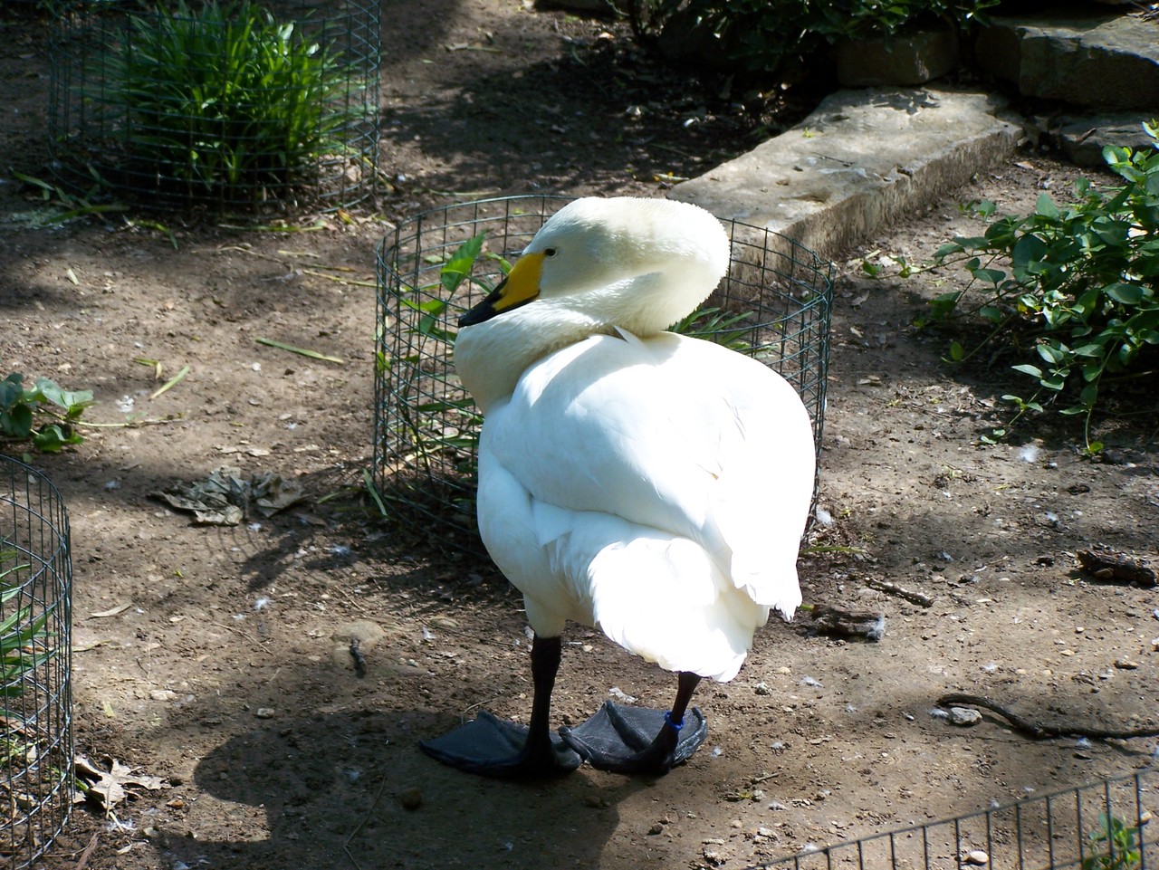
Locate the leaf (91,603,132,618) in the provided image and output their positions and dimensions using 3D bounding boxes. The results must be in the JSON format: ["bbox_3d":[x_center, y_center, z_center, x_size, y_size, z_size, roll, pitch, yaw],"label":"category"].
[{"bbox_3d":[-0.531,0.195,4.453,0.016,0.010,0.058,20,26,39],"label":"leaf"}]

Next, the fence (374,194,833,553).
[{"bbox_3d":[0.026,-0.062,4.768,0.550,0.310,0.550,3,20,0],"label":"fence"}]

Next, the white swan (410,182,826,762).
[{"bbox_3d":[0.050,0.073,4.101,0.355,0.540,0.670,-5,21,-22],"label":"white swan"}]

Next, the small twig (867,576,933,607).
[{"bbox_3d":[0.376,0.182,4.628,0.092,0.013,0.015,18,25,36],"label":"small twig"}]

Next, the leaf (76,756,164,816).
[{"bbox_3d":[-0.468,0.358,3.981,0.095,0.030,0.080,3,20,0],"label":"leaf"}]

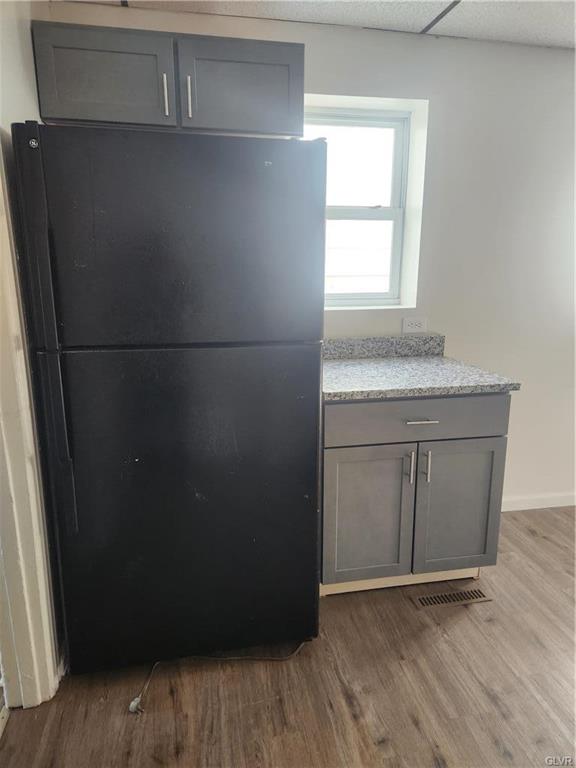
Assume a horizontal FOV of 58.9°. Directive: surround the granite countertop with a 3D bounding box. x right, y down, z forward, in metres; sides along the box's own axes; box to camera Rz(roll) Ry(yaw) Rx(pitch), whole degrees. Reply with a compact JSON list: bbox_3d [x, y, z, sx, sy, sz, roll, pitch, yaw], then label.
[{"bbox_3d":[0.444,-0.091,2.193,0.807,0.131,0.660,-2,13,-11],"label":"granite countertop"}]

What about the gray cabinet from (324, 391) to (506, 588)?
[{"bbox_3d":[0.444,0.386,2.302,0.762,0.850,0.630,-2,13,-11],"label":"gray cabinet"}]

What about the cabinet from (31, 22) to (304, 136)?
[{"bbox_3d":[-0.425,-1.106,1.968,0.920,0.310,0.325,-2,13,-11],"label":"cabinet"}]

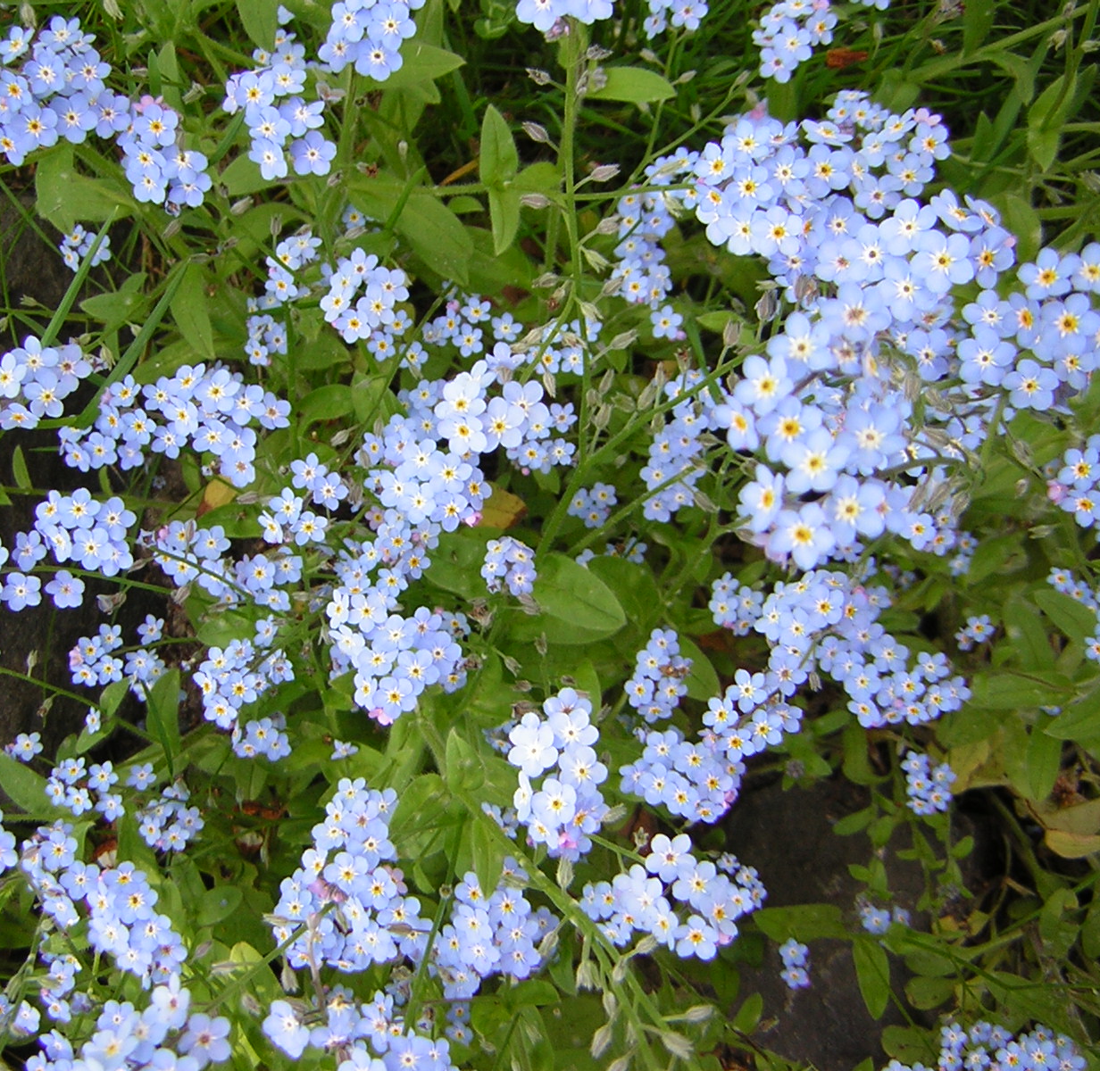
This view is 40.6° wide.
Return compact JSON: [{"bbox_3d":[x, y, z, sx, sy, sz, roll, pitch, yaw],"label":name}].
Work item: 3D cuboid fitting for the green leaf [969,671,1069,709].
[{"bbox_3d":[0.145,0.049,0.460,0.031,0.005,0.011,-6,75,4],"label":"green leaf"}]

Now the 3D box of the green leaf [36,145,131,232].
[{"bbox_3d":[-0.129,-0.096,0.410,0.029,0.008,0.023,8,71,9],"label":"green leaf"}]

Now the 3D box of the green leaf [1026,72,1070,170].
[{"bbox_3d":[0.161,-0.134,0.480,0.013,0.008,0.032,11,68,4],"label":"green leaf"}]

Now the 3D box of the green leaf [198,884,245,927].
[{"bbox_3d":[-0.115,0.130,0.520,0.020,0.004,0.011,-38,74,-21],"label":"green leaf"}]

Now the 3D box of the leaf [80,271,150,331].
[{"bbox_3d":[-0.142,-0.076,0.485,0.022,0.007,0.018,0,68,0],"label":"leaf"}]

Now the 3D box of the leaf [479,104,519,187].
[{"bbox_3d":[-0.015,-0.113,0.430,0.012,0.004,0.028,-6,73,-2],"label":"leaf"}]

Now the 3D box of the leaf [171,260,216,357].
[{"bbox_3d":[-0.119,-0.077,0.510,0.013,0.007,0.036,-11,77,-10],"label":"leaf"}]

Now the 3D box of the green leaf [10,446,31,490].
[{"bbox_3d":[-0.142,-0.018,0.400,0.005,0.003,0.014,-25,68,13],"label":"green leaf"}]

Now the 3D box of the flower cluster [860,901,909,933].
[{"bbox_3d":[0.115,0.131,0.510,0.018,0.012,0.013,0,58,0],"label":"flower cluster"}]

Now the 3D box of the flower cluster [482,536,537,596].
[{"bbox_3d":[-0.012,0.009,0.430,0.015,0.012,0.014,0,57,0],"label":"flower cluster"}]

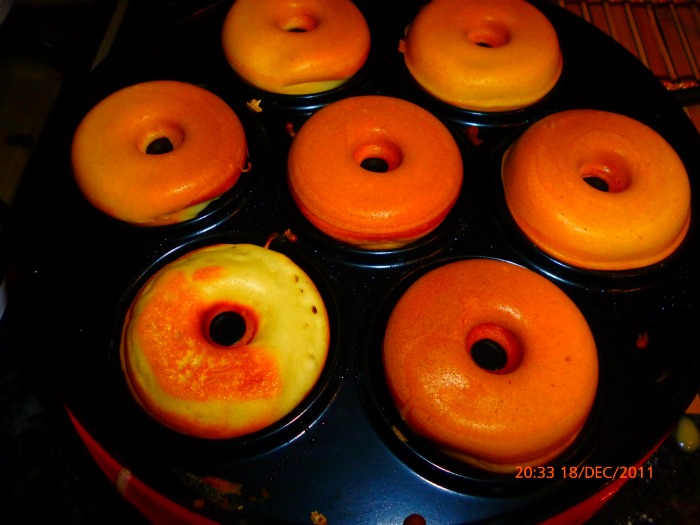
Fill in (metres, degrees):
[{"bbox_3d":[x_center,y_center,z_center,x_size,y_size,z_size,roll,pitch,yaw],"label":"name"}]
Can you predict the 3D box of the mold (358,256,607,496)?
[{"bbox_3d":[0.046,0.040,0.204,0.086,0.019,0.086,1,60,-1],"label":"mold"}]

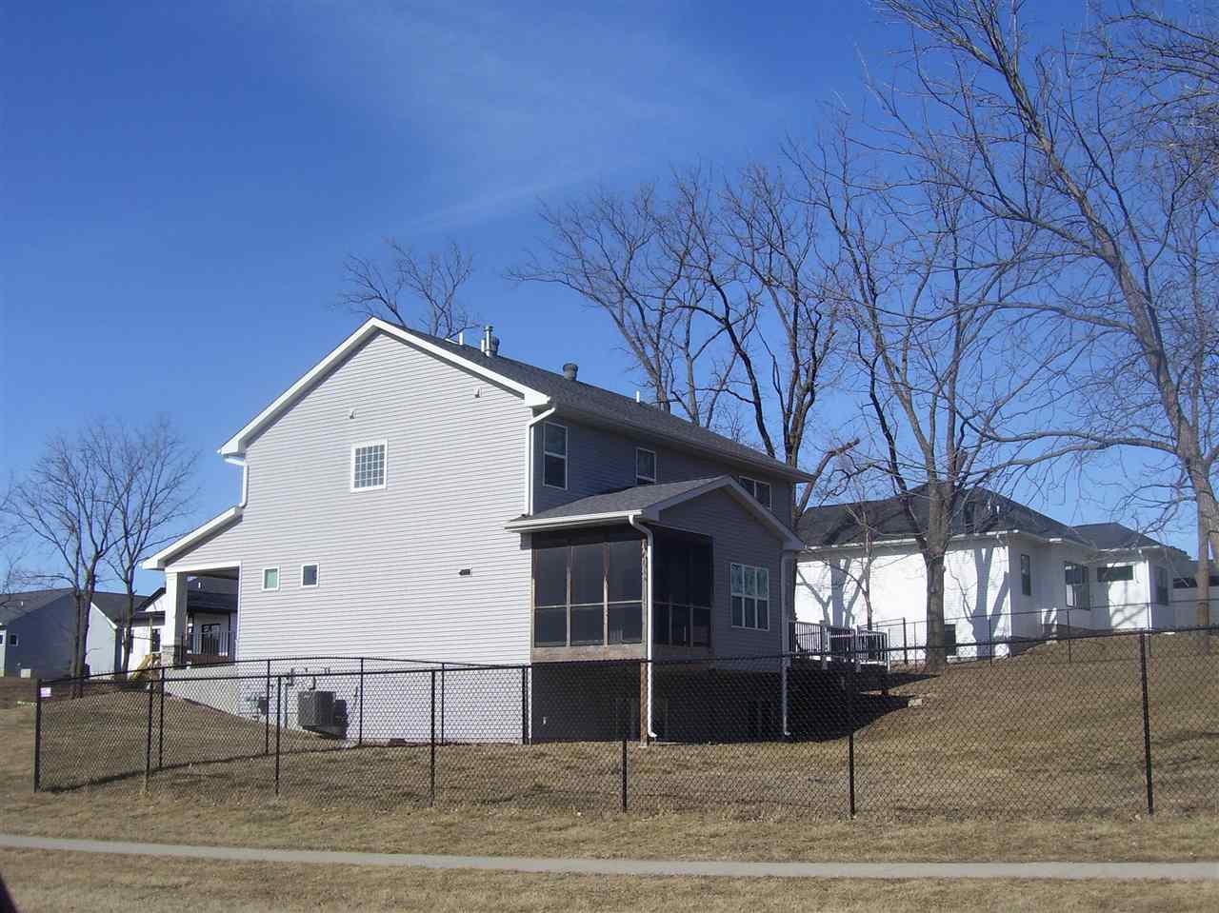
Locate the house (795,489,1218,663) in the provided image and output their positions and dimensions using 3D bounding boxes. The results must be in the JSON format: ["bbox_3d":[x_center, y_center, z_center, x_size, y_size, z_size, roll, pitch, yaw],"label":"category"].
[{"bbox_3d":[14.001,5.041,61.415,17.300,7.700,13.000,-7,-13,33],"label":"house"}]

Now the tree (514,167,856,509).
[{"bbox_3d":[2.905,-1.712,56.778,13.090,19.940,11.000,0,-11,0],"label":"tree"}]

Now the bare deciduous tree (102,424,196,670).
[{"bbox_3d":[-20.296,3.889,65.050,4.270,11.460,4.600,0,-11,0],"label":"bare deciduous tree"}]

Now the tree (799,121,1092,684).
[{"bbox_3d":[11.715,-2.364,52.105,10.000,19.700,9.500,0,-11,0],"label":"tree"}]

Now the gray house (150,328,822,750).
[{"bbox_3d":[-1.983,2.645,40.953,16.000,10.200,13.750,-7,-13,33],"label":"gray house"}]

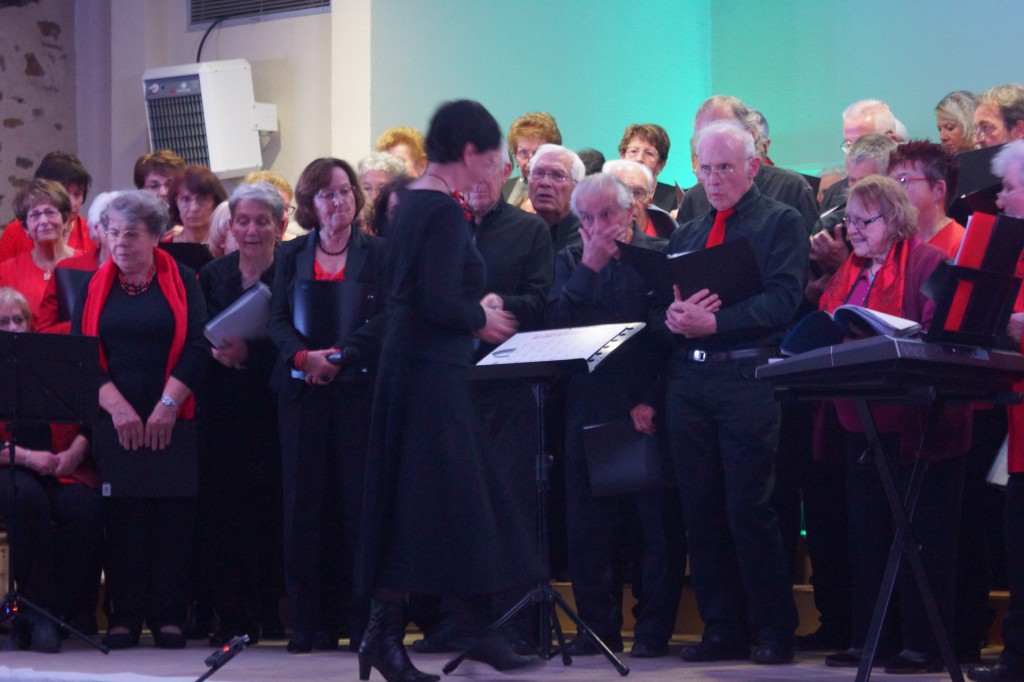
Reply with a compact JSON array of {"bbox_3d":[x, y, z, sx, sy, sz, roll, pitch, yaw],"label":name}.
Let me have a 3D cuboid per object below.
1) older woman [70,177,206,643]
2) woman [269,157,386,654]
[{"bbox_3d":[-1.295,0.261,7.440,0.470,1.580,0.360,-1,-3,7],"label":"older woman"},{"bbox_3d":[-0.624,0.205,7.263,0.460,1.674,0.350,0,-3,-7],"label":"woman"}]

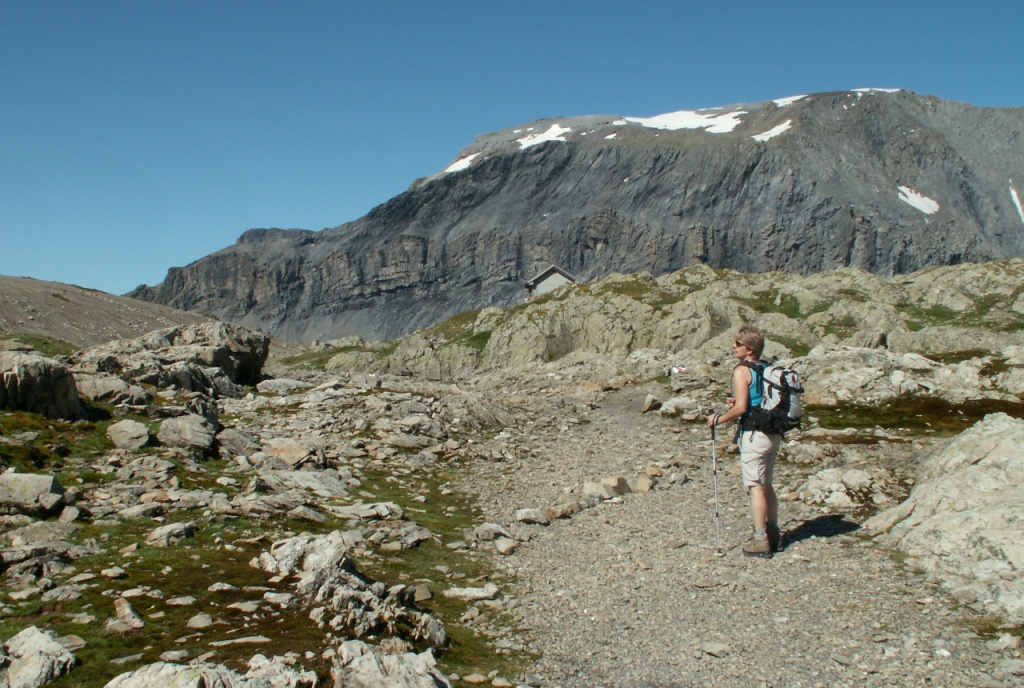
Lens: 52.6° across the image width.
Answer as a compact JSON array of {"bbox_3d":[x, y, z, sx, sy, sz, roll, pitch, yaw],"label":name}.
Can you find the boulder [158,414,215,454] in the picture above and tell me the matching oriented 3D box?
[{"bbox_3d":[-4.181,1.143,13.300,0.760,0.480,0.580,0,0,-19],"label":"boulder"}]

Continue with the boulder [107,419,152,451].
[{"bbox_3d":[-4.920,1.162,13.300,0.560,0.410,0.460,0,0,-19],"label":"boulder"}]

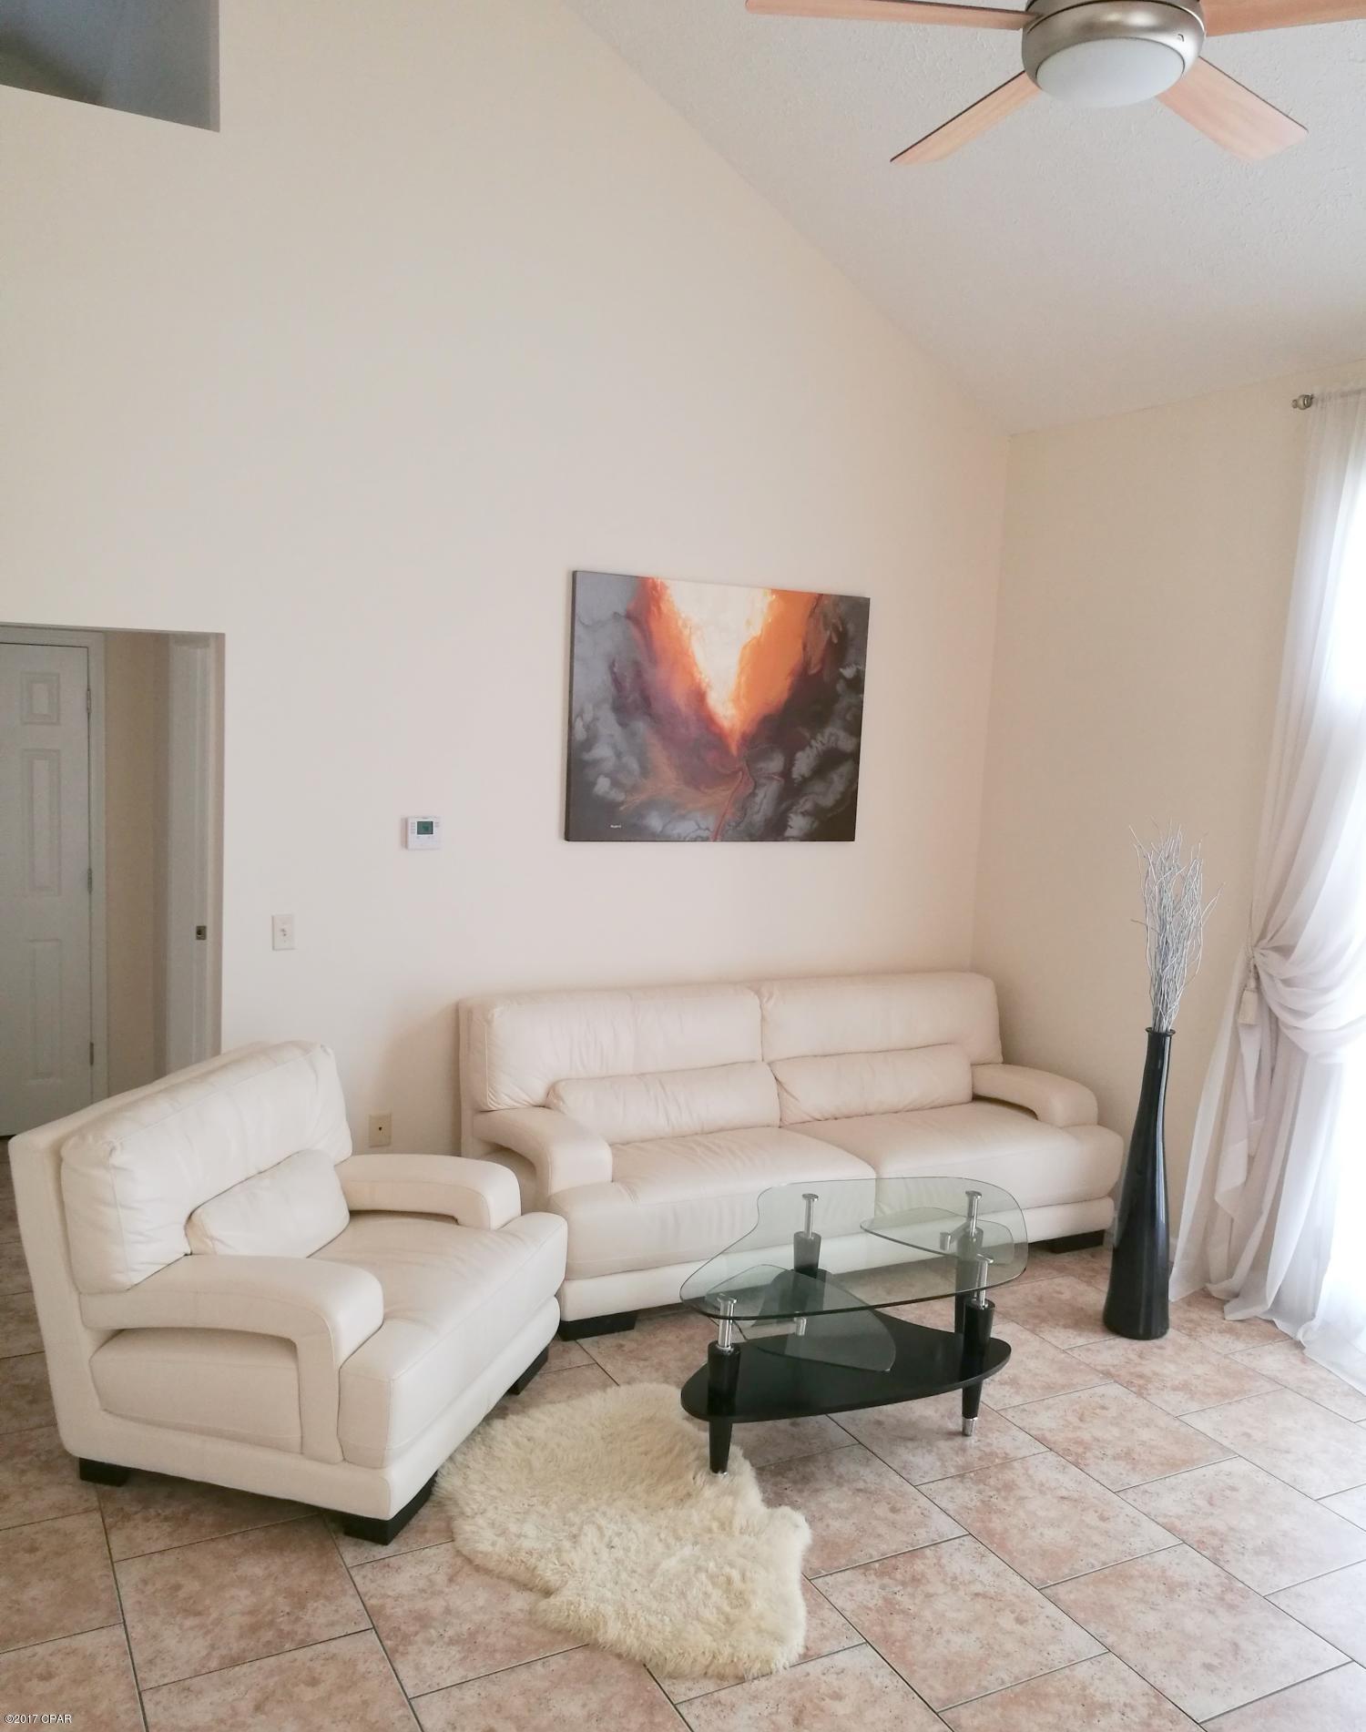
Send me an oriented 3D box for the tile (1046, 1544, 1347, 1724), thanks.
[{"bbox_3d":[1.103,1.649,3.082,0.452,0.010,0.452,-1,8,-28],"label":"tile"}]

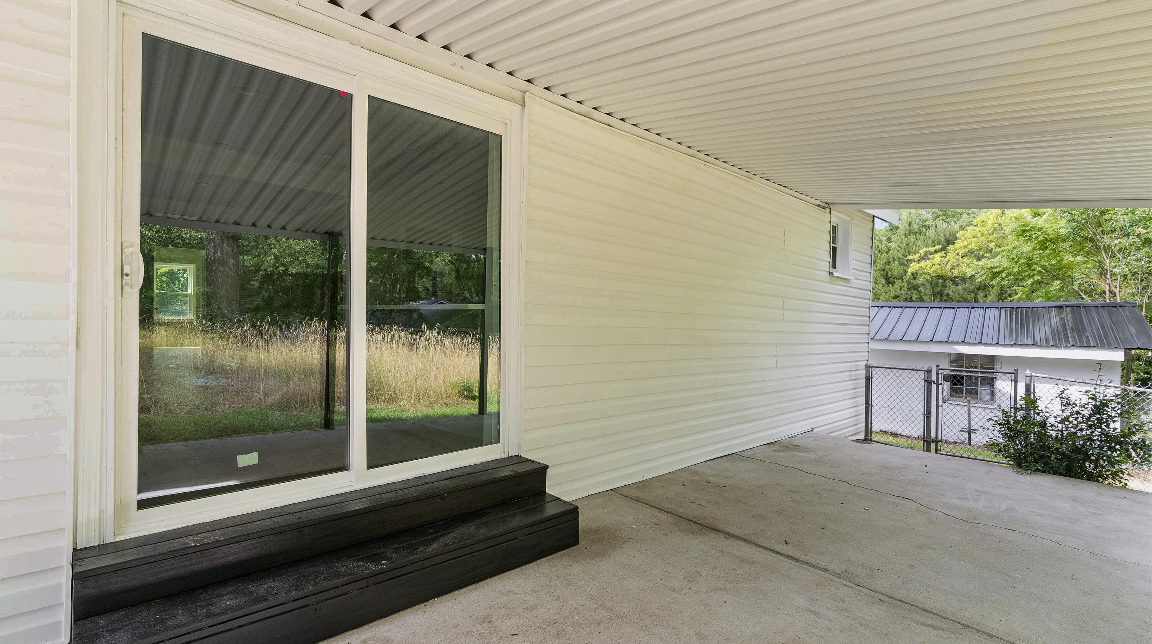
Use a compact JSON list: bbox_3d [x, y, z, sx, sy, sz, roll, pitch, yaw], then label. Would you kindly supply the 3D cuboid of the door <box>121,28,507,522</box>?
[{"bbox_3d":[-1.063,-0.187,2.496,1.725,1.946,0.102,1,0,-42],"label":"door"}]

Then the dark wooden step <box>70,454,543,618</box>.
[{"bbox_3d":[-0.976,0.890,2.380,1.926,0.154,0.277,1,0,-42],"label":"dark wooden step"}]

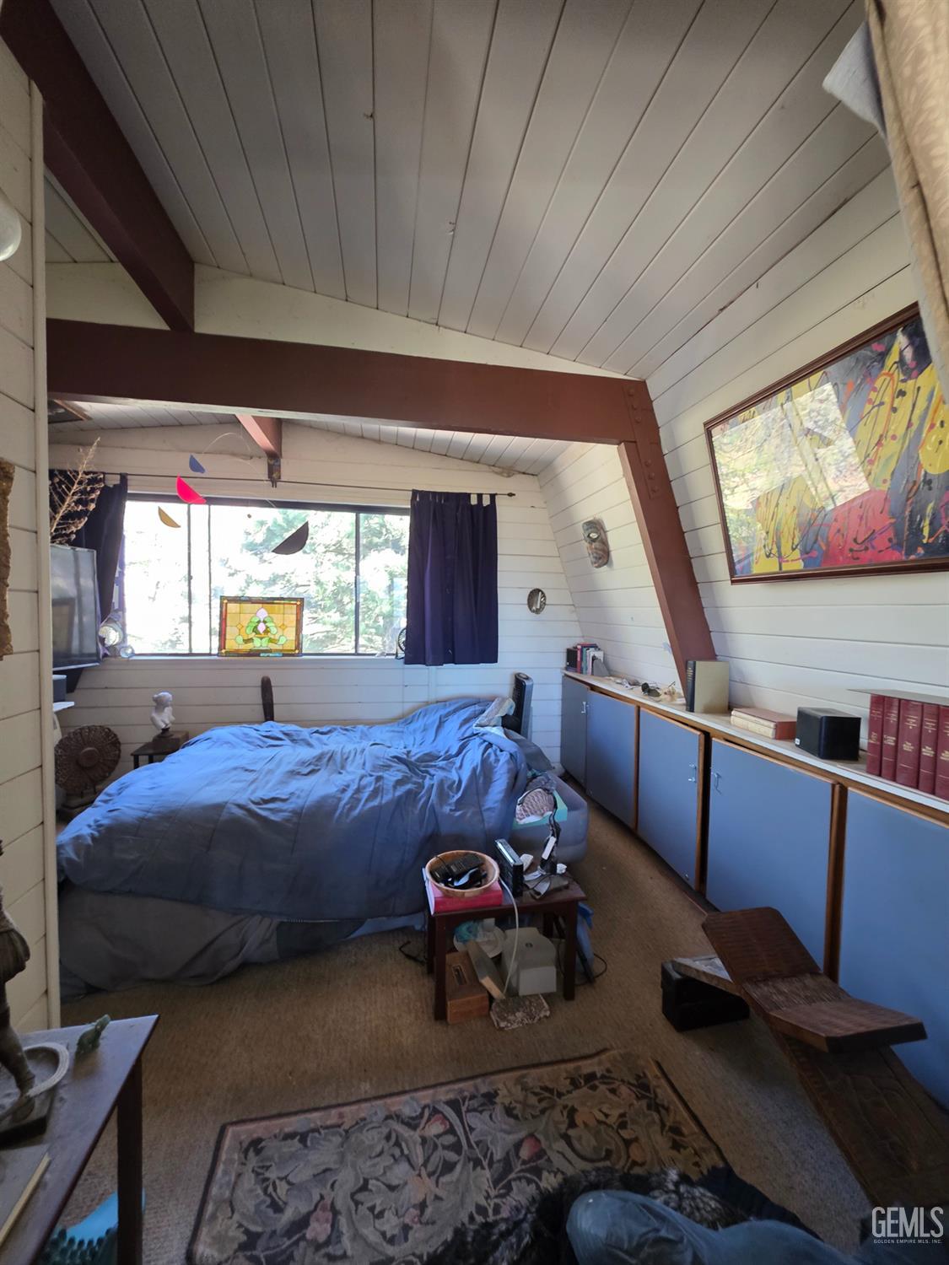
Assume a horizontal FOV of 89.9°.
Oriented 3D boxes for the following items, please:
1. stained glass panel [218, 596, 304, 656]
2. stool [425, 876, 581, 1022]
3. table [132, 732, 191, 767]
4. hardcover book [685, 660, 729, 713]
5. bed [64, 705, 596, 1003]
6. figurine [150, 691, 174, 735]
[{"bbox_3d":[-1.522,-0.037,3.408,0.568,0.425,0.030,0,-1,-11],"label":"stained glass panel"},{"bbox_3d":[0.095,1.030,1.618,0.504,0.343,0.241,0,3,-11],"label":"stool"},{"bbox_3d":[-1.874,0.914,3.009,0.406,0.394,0.318,0,3,-11],"label":"table"},{"bbox_3d":[1.128,0.264,2.289,0.164,0.249,0.054,1,3,-4],"label":"hardcover book"},{"bbox_3d":[-0.617,0.843,2.591,2.108,0.610,1.575,0,3,-17],"label":"bed"},{"bbox_3d":[-1.912,0.501,2.918,0.095,0.277,0.125,2,3,21],"label":"figurine"}]

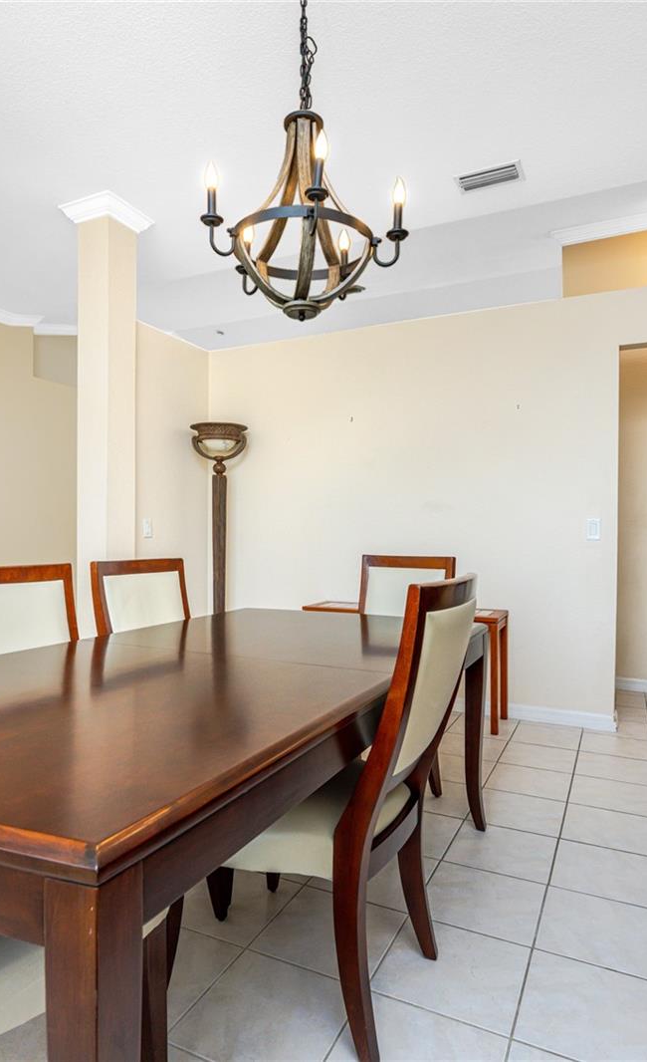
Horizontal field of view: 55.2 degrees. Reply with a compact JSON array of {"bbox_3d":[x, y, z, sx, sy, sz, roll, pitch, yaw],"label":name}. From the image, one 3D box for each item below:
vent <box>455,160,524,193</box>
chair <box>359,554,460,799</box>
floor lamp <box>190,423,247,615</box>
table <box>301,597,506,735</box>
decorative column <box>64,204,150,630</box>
[{"bbox_3d":[0.914,-1.931,3.404,0.353,0.020,0.204,0,0,26],"label":"vent"},{"bbox_3d":[0.235,0.605,2.439,0.481,0.986,0.632,0,0,26],"label":"chair"},{"bbox_3d":[-0.714,0.186,4.230,0.391,1.825,0.391,0,0,0],"label":"floor lamp"},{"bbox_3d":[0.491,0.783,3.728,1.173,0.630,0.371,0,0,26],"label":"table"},{"bbox_3d":[-1.318,-0.419,3.792,0.386,3.034,0.376,0,0,26],"label":"decorative column"}]

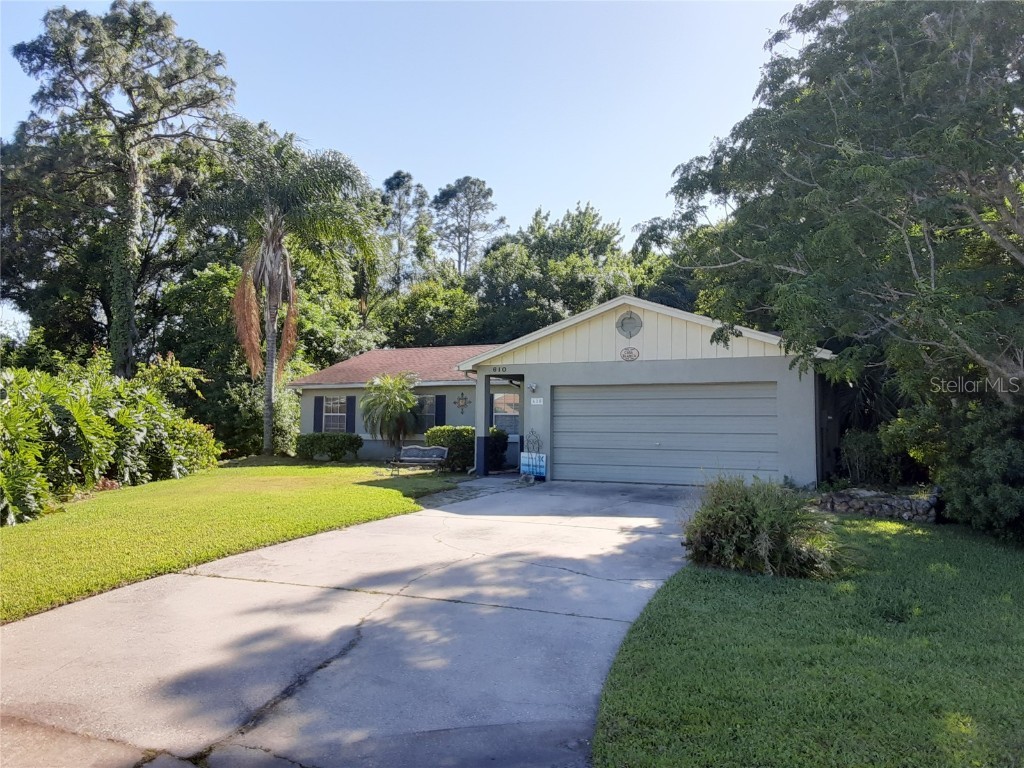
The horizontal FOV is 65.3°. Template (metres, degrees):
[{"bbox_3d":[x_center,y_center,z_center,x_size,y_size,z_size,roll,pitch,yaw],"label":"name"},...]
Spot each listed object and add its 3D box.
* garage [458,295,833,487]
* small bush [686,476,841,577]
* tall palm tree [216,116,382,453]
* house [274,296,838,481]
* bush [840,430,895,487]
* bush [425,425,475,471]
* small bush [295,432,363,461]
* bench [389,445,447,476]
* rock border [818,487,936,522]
[{"bbox_3d":[3.892,0.228,19.815,8.280,4.000,6.650,-1,-3,27],"label":"garage"},{"bbox_3d":[2.535,1.385,8.050,1.600,0.940,1.350,0,-2,11],"label":"small bush"},{"bbox_3d":[-8.042,-3.504,29.000,6.000,12.055,5.800,0,-2,0],"label":"tall palm tree"},{"bbox_3d":[1.350,0.385,23.896,16.500,4.000,11.650,-1,-3,27],"label":"house"},{"bbox_3d":[7.013,1.450,15.800,1.100,1.150,1.050,-1,-3,27],"label":"bush"},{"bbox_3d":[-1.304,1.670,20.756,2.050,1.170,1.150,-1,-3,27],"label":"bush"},{"bbox_3d":[-5.648,1.938,24.425,1.880,0.850,1.100,-1,-3,27],"label":"small bush"},{"bbox_3d":[-2.194,1.799,19.143,1.270,0.820,0.620,-1,-3,27],"label":"bench"},{"bbox_3d":[5.516,1.759,11.961,1.700,0.380,0.600,-2,-3,44],"label":"rock border"}]

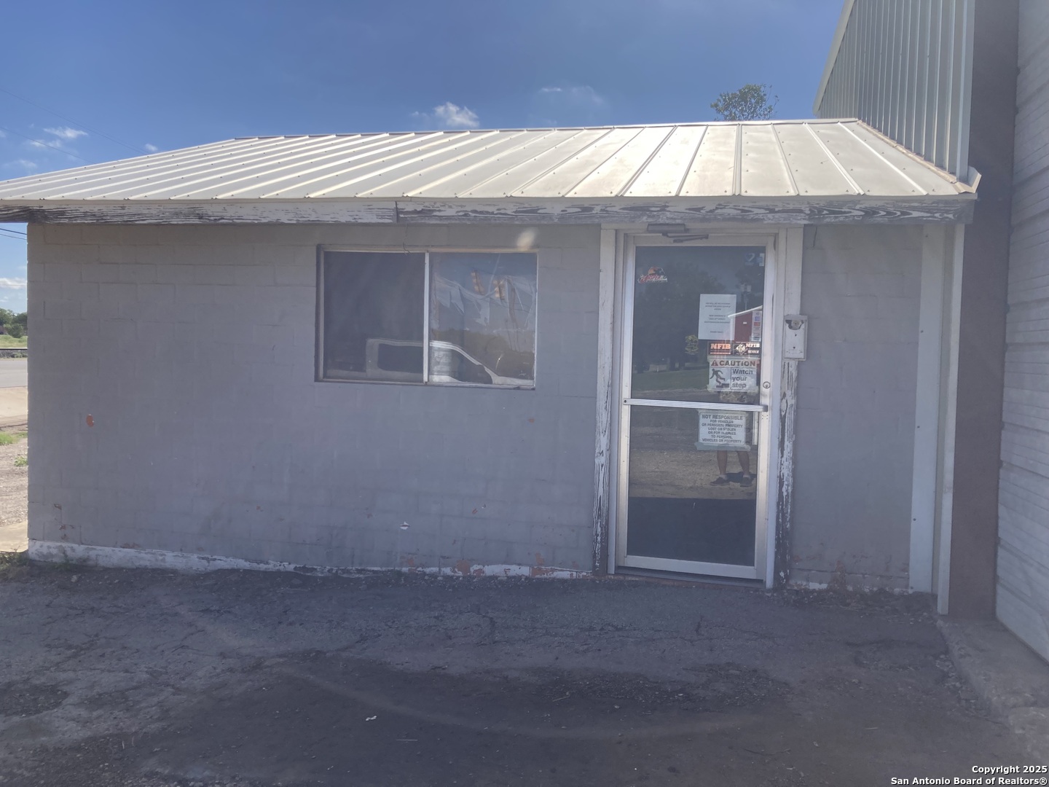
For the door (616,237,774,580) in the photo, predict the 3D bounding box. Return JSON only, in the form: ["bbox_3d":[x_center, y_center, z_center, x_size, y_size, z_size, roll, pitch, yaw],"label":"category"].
[{"bbox_3d":[1.057,0.075,5.287,0.905,2.108,0.060,2,3,12],"label":"door"}]

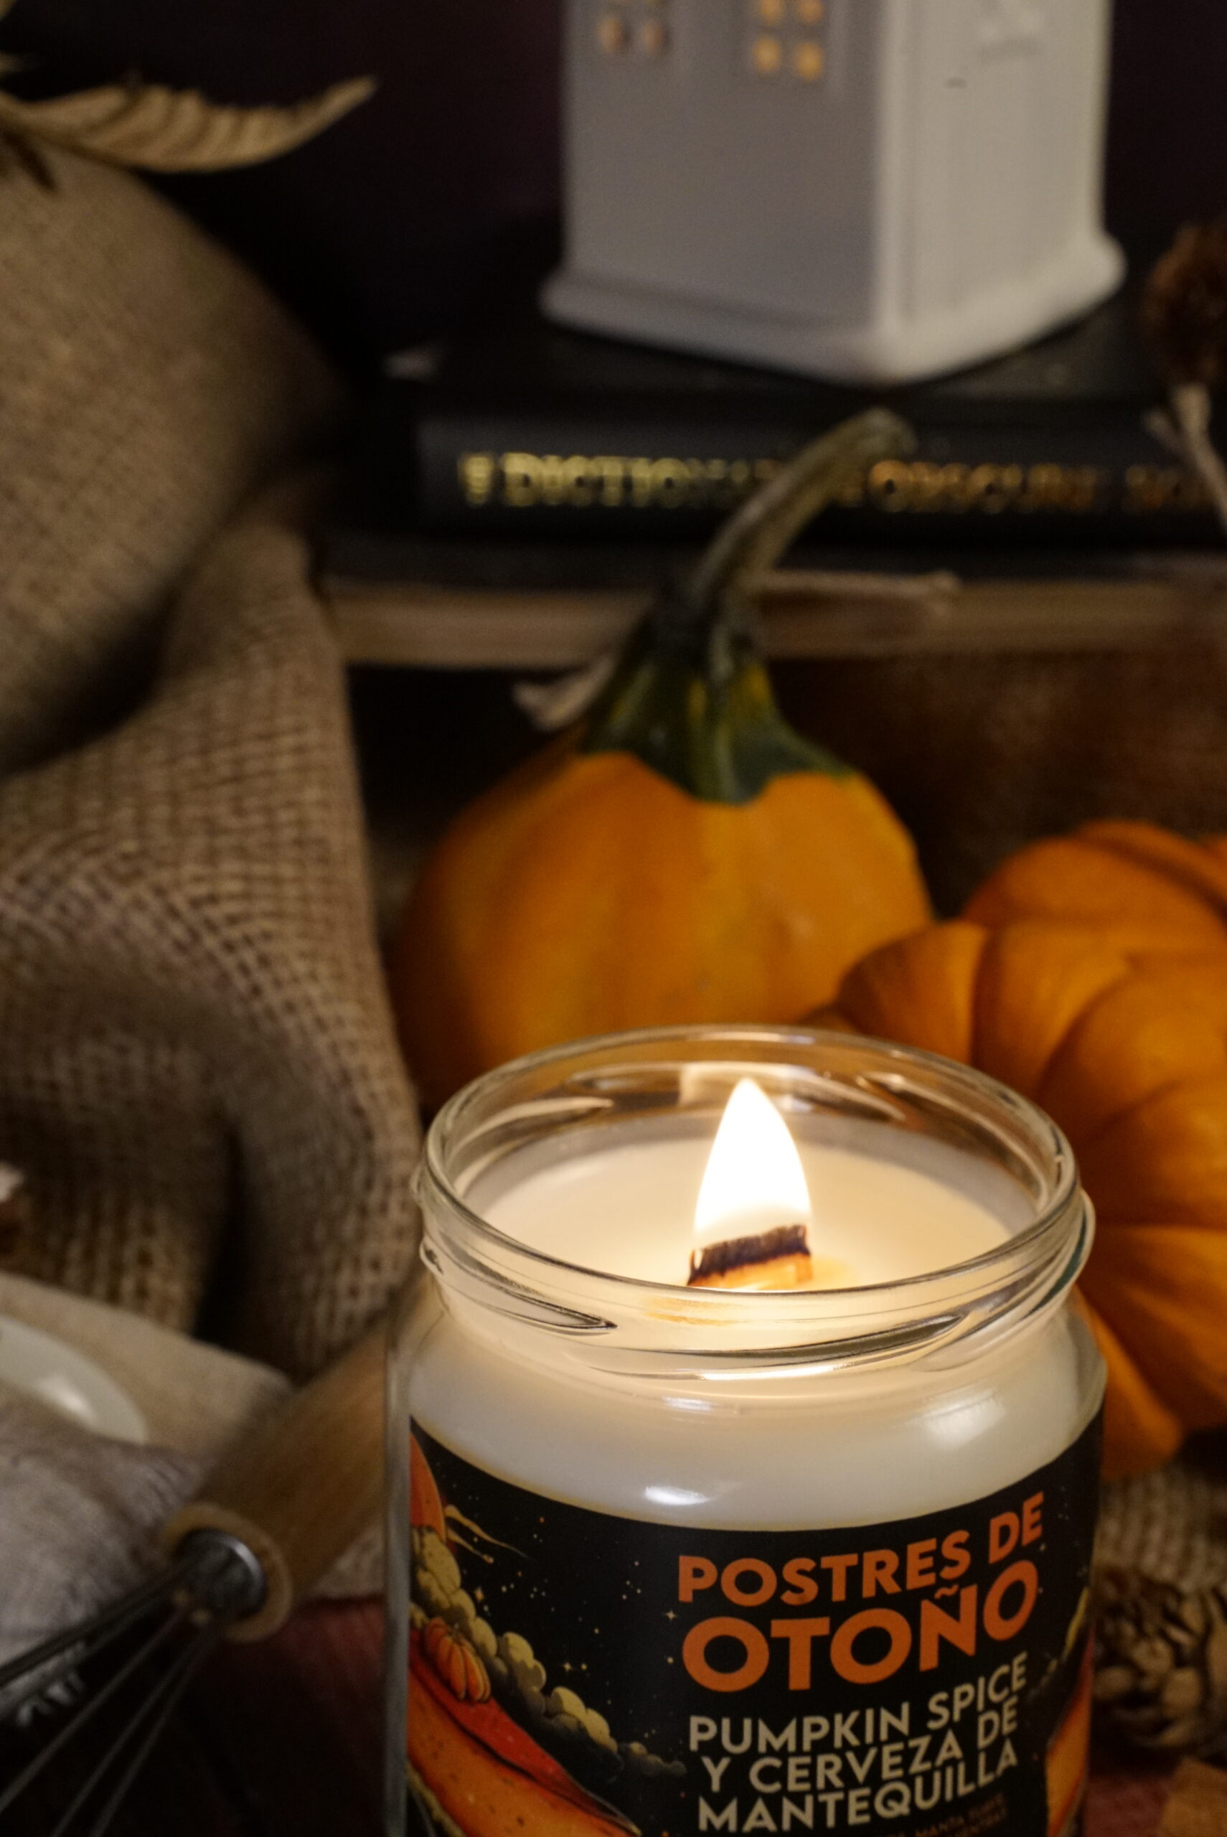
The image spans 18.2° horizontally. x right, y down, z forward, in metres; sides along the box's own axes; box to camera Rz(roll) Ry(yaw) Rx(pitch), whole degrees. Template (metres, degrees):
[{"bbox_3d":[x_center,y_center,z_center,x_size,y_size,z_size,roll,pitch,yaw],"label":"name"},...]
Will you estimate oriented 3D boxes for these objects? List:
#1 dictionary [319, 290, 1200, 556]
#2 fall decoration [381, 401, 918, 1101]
[{"bbox_3d":[0.082,-0.093,0.663,0.215,0.021,0.147,2,22,4],"label":"dictionary"},{"bbox_3d":[0.007,-0.012,0.558,0.081,0.122,0.081,0,22,0],"label":"fall decoration"}]

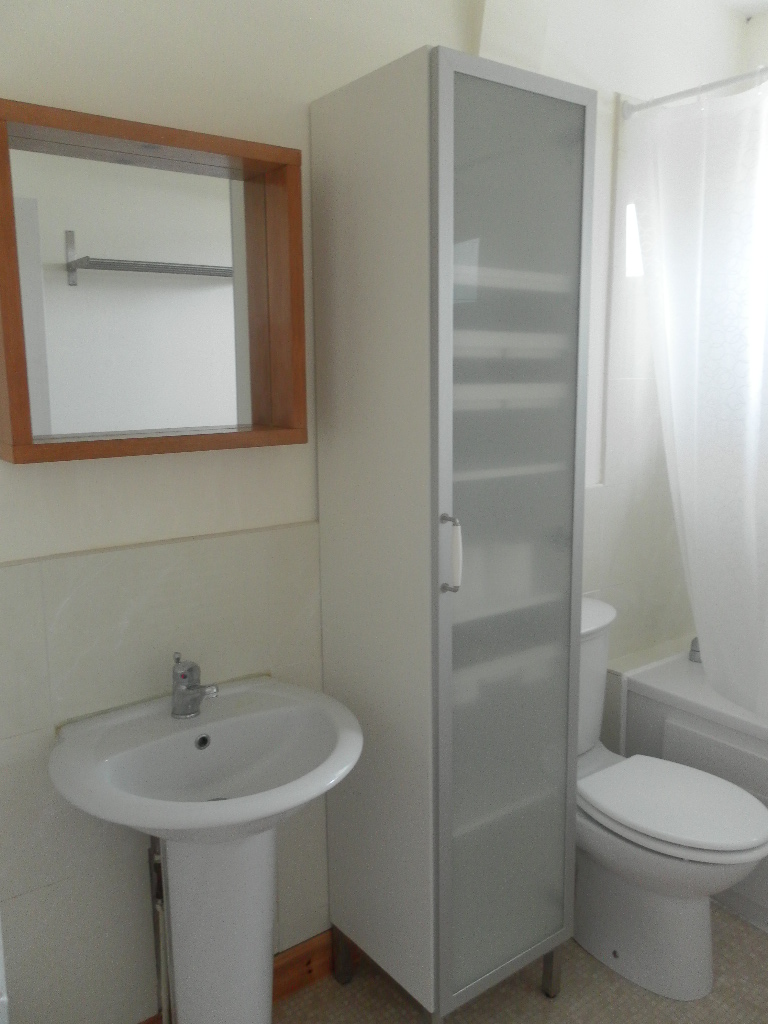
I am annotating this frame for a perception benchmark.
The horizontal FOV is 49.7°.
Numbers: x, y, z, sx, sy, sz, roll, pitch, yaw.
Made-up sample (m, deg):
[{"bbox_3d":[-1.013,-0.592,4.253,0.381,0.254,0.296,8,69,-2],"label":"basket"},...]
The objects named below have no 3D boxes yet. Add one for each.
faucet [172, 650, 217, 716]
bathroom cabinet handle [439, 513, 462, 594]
[{"bbox_3d":[-0.348,0.328,1.530,0.054,0.122,0.139,-8,12,-39],"label":"faucet"},{"bbox_3d":[0.122,0.078,1.474,0.020,0.146,0.042,-8,12,-37],"label":"bathroom cabinet handle"}]

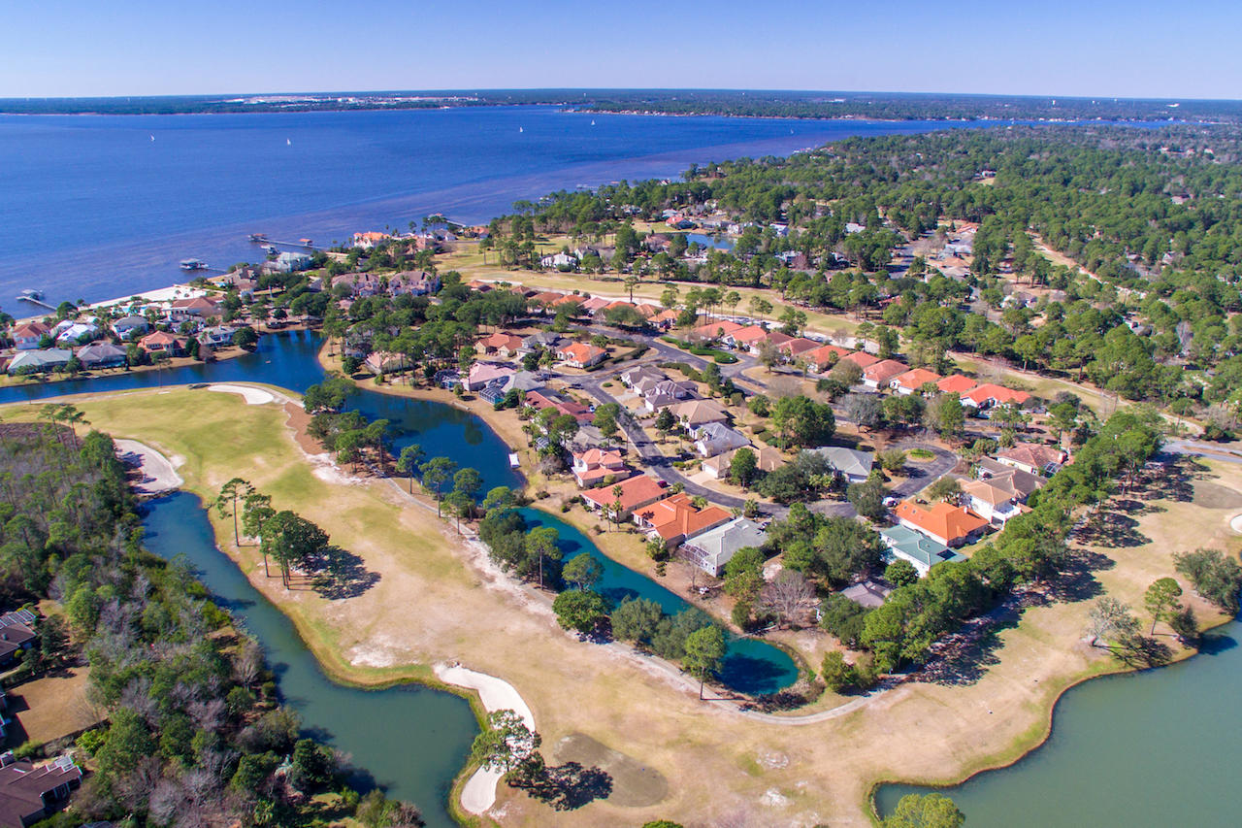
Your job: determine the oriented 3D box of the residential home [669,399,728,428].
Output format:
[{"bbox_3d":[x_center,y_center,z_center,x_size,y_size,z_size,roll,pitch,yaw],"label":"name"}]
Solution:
[{"bbox_3d":[27.060,-0.830,242.340,18.700,7.300,15.000,-9,27,-19],"label":"residential home"}]

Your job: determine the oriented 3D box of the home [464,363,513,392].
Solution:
[{"bbox_3d":[-54.000,-16.260,281.260,20.880,5.660,12.650,-14,29,-27],"label":"home"}]

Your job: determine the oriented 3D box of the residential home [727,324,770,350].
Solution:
[{"bbox_3d":[56.800,-35.590,316.310,19.500,5.800,12.000,-22,33,-38],"label":"residential home"}]

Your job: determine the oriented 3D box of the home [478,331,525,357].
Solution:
[{"bbox_3d":[-52.020,-32.340,308.740,15.280,6.500,19.650,10,27,19],"label":"home"}]

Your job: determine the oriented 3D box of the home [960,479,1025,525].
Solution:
[{"bbox_3d":[105.530,23.720,198.830,11.500,8.200,17.500,-15,29,-29],"label":"home"}]

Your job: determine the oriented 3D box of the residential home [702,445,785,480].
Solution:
[{"bbox_3d":[39.740,15.070,219.430,22.500,6.200,16.000,-17,30,-32],"label":"residential home"}]

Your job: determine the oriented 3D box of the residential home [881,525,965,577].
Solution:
[{"bbox_3d":[75.700,33.820,175.340,10.180,5.350,17.280,-17,30,-32],"label":"residential home"}]

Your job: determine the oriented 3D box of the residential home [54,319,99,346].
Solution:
[{"bbox_3d":[-254.670,-37.710,324.250,13.370,7.820,16.970,-9,27,-18],"label":"residential home"}]

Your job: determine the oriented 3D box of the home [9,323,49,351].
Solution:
[{"bbox_3d":[-271.850,-36.200,319.730,12.340,8.950,11.830,-5,26,-10],"label":"home"}]

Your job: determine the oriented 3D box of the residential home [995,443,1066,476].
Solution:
[{"bbox_3d":[128.570,13.730,217.840,14.910,5.450,15.120,-22,33,-38],"label":"residential home"}]

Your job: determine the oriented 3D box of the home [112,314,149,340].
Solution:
[{"bbox_3d":[-240.800,-43.380,339.900,14.000,9.000,14.500,-14,28,-27],"label":"home"}]

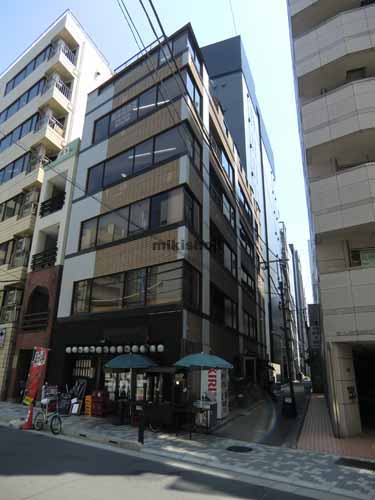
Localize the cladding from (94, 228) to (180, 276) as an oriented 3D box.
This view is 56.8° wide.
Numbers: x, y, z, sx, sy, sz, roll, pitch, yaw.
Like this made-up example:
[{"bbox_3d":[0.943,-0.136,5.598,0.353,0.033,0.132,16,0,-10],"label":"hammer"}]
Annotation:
[{"bbox_3d":[-2.280,0.264,14.827,4.950,1.313,0.220,-13,-23,35],"label":"cladding"}]

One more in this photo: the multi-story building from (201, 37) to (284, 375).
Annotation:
[{"bbox_3d":[4.995,-2.441,46.236,11.000,37.853,24.000,-6,-20,21],"label":"multi-story building"}]

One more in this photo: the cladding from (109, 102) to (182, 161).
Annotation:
[{"bbox_3d":[-2.212,-5.702,16.905,4.910,1.310,0.220,-13,-23,35],"label":"cladding"}]

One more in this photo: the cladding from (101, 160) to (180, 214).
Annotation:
[{"bbox_3d":[-2.127,-2.558,14.819,4.500,1.130,0.150,-12,-23,36],"label":"cladding"}]

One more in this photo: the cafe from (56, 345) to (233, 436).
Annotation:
[{"bbox_3d":[-1.979,4.783,12.732,7.200,2.500,3.000,-12,-23,36],"label":"cafe"}]

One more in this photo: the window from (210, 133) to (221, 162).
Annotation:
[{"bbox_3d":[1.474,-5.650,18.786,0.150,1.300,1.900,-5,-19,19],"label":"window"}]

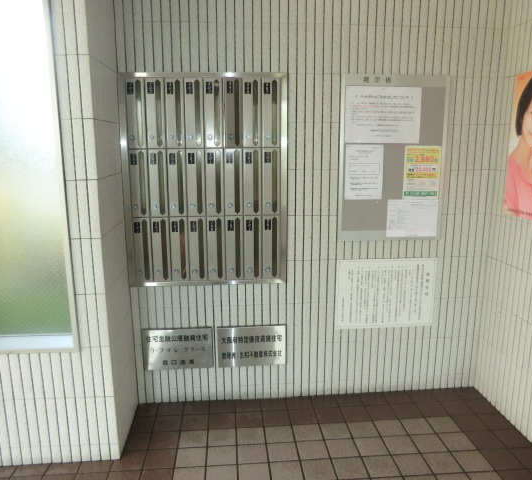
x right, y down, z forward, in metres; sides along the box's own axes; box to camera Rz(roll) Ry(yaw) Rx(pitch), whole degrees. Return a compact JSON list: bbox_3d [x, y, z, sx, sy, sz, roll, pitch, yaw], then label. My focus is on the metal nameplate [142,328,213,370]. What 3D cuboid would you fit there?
[{"bbox_3d":[-0.505,0.628,2.566,0.397,0.247,0.015,-1,10,-4],"label":"metal nameplate"}]

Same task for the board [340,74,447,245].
[{"bbox_3d":[0.703,-0.442,2.472,0.606,0.903,0.025,-1,10,-4],"label":"board"}]

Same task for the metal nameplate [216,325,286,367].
[{"bbox_3d":[-0.079,0.621,2.599,0.399,0.246,0.015,-1,10,-4],"label":"metal nameplate"}]

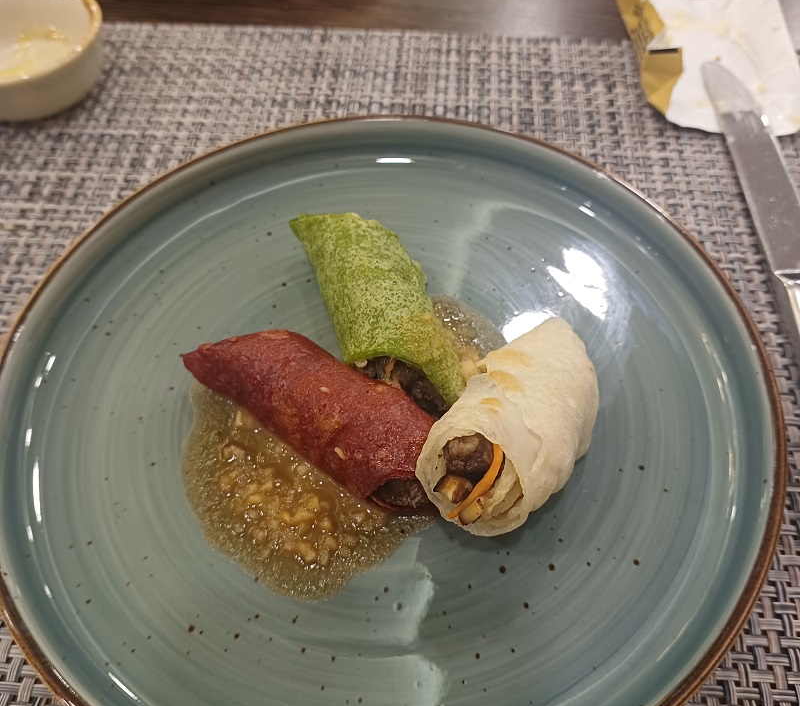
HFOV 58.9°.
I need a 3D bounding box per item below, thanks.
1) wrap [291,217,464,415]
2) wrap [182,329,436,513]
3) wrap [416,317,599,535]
[{"bbox_3d":[-0.007,-0.016,0.229,0.033,0.028,0.082,-15,57,-10],"label":"wrap"},{"bbox_3d":[-0.024,0.015,0.209,0.082,0.026,0.030,32,62,20],"label":"wrap"},{"bbox_3d":[0.036,0.019,0.203,0.036,0.033,0.062,35,63,22],"label":"wrap"}]

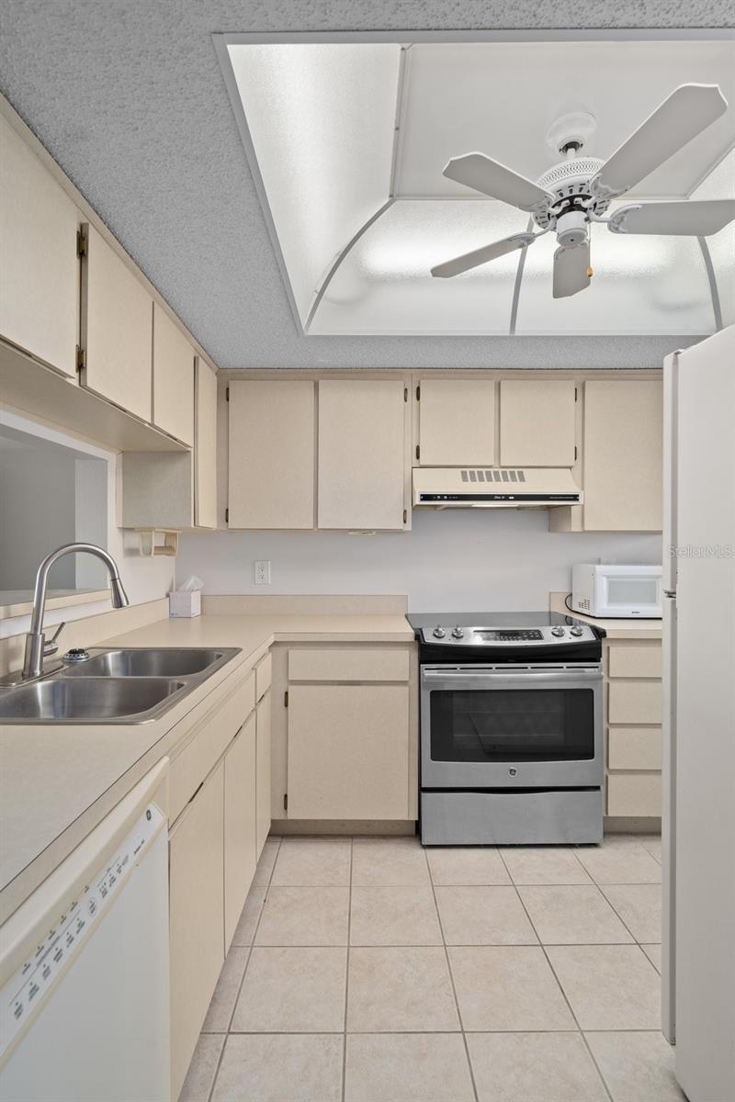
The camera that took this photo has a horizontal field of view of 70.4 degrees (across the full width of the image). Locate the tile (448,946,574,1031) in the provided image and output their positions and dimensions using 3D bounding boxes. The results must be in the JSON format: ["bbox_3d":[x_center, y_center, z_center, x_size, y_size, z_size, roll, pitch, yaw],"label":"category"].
[{"bbox_3d":[0.401,1.254,1.499,0.302,0.010,0.294,0,0,0],"label":"tile"}]

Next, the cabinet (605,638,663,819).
[{"bbox_3d":[1.215,0.762,2.530,0.420,0.775,0.600,0,0,0],"label":"cabinet"}]

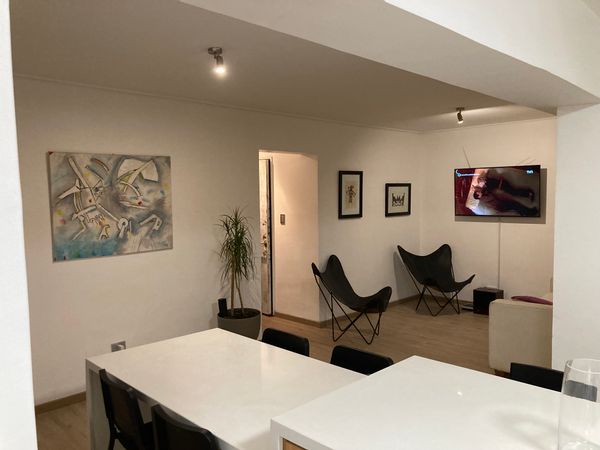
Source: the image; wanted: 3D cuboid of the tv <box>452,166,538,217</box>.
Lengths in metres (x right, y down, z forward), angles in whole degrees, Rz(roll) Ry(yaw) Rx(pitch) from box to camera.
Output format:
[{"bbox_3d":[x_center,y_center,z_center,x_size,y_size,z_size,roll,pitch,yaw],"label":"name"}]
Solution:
[{"bbox_3d":[2.547,-0.426,6.303,0.060,0.633,1.120,-5,6,-44],"label":"tv"}]

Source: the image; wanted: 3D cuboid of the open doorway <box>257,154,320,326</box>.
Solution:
[{"bbox_3d":[-0.133,0.239,5.391,0.885,2.025,0.150,-5,6,-44],"label":"open doorway"}]

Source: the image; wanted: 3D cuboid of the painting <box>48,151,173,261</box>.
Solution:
[{"bbox_3d":[-1.481,-0.159,3.918,1.000,0.817,0.030,-5,6,-44],"label":"painting"}]

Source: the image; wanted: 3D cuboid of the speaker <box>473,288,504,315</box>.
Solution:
[{"bbox_3d":[2.467,0.999,6.319,0.267,0.301,0.288,-5,6,-44],"label":"speaker"}]

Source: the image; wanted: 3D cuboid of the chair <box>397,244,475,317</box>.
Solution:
[{"bbox_3d":[1.812,0.725,6.422,0.766,0.853,0.698,-2,4,-18],"label":"chair"}]

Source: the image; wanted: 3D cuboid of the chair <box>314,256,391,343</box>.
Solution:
[{"bbox_3d":[0.588,0.819,5.336,0.698,0.853,0.766,1,4,20],"label":"chair"}]

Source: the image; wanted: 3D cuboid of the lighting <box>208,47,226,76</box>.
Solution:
[{"bbox_3d":[-0.495,-0.969,2.877,0.100,0.139,0.100,-5,6,-44],"label":"lighting"}]

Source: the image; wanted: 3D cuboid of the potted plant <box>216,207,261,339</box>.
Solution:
[{"bbox_3d":[-0.570,0.572,4.544,0.430,1.490,0.430,-1,4,0],"label":"potted plant"}]

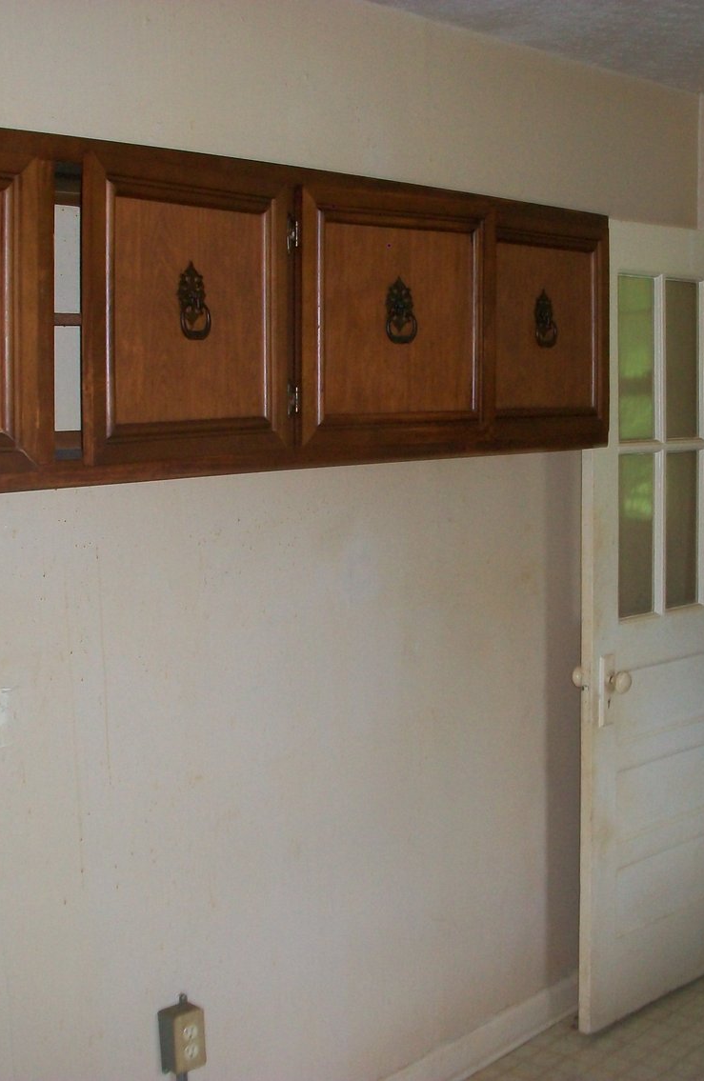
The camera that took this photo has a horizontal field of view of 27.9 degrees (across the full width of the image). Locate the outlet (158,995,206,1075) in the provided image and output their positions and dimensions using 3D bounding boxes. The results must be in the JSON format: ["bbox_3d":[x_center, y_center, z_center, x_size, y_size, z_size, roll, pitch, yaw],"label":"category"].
[{"bbox_3d":[-0.328,0.938,2.695,0.056,0.127,0.075,5,9,43],"label":"outlet"}]

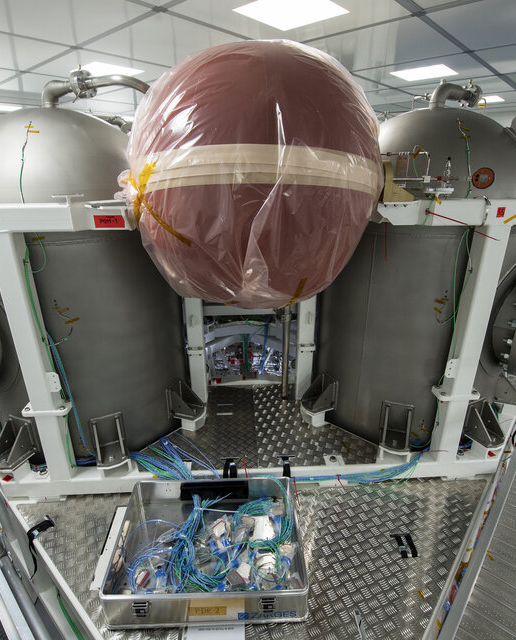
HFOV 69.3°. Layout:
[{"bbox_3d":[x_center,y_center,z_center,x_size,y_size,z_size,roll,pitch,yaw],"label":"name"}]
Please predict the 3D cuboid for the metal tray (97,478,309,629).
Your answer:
[{"bbox_3d":[-0.195,0.936,1.568,0.720,0.180,0.510,-2,21,-3],"label":"metal tray"}]

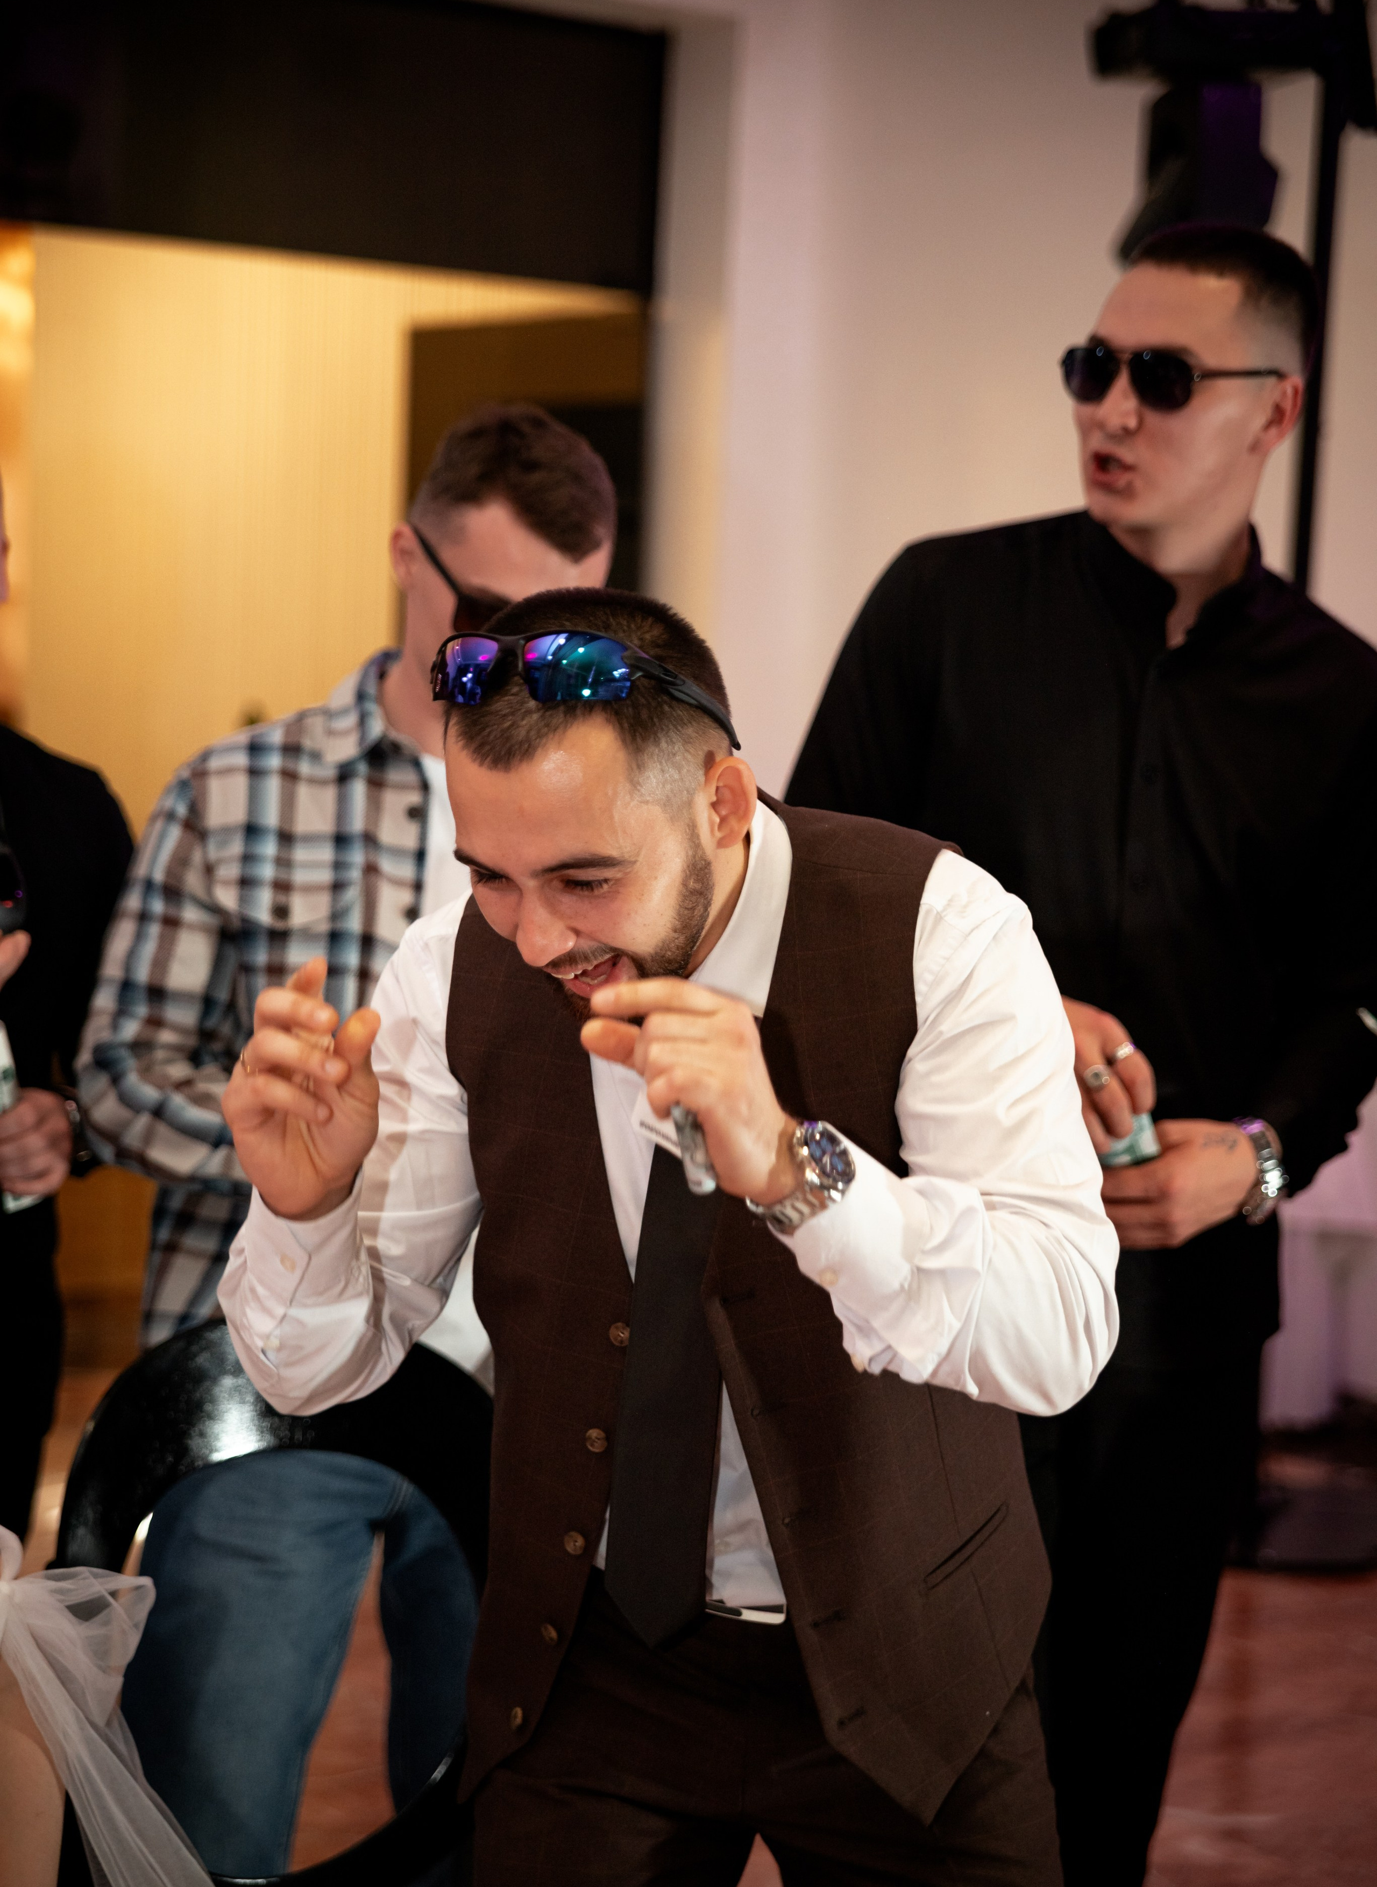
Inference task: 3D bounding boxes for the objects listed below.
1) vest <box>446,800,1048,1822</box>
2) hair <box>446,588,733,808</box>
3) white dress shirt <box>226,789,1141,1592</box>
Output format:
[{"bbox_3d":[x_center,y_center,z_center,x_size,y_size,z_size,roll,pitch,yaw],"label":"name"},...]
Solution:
[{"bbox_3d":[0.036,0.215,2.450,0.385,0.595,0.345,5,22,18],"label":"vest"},{"bbox_3d":[-0.054,-0.126,2.280,0.165,0.155,0.195,7,36,32],"label":"hair"},{"bbox_3d":[-0.011,0.159,2.350,0.530,0.520,0.430,5,18,16],"label":"white dress shirt"}]

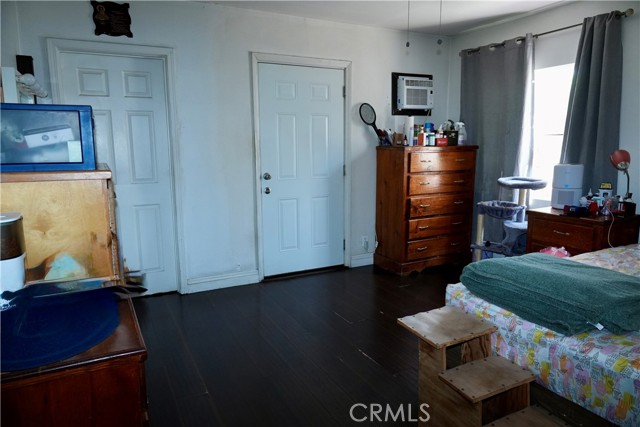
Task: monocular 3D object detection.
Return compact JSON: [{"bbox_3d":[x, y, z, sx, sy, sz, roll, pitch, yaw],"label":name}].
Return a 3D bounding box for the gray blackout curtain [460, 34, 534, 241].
[{"bbox_3d":[1.722,-0.625,4.358,0.120,2.135,0.900,-5,11,-26],"label":"gray blackout curtain"}]

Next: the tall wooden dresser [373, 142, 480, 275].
[{"bbox_3d":[1.143,-0.064,4.663,0.945,1.310,0.500,-5,11,-26],"label":"tall wooden dresser"}]

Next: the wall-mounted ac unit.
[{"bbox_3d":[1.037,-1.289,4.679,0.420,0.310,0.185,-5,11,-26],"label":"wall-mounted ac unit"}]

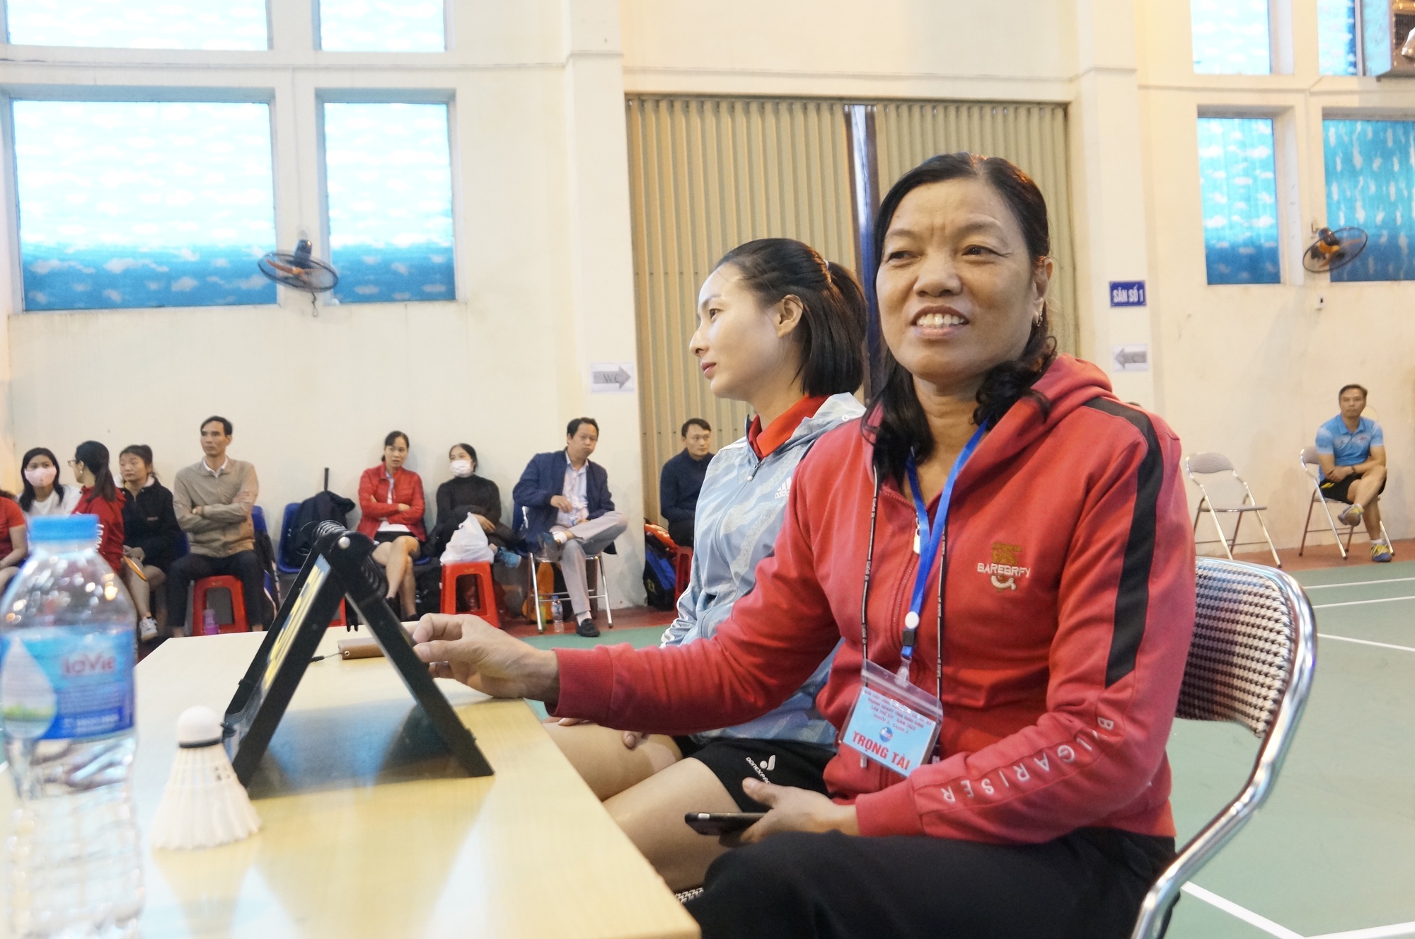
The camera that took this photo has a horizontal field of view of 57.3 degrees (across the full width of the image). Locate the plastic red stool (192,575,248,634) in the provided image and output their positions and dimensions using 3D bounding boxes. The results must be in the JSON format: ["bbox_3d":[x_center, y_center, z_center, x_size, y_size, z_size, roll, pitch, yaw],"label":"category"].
[{"bbox_3d":[-2.987,0.868,7.964,0.345,0.440,0.345,-3,0,-14],"label":"plastic red stool"}]

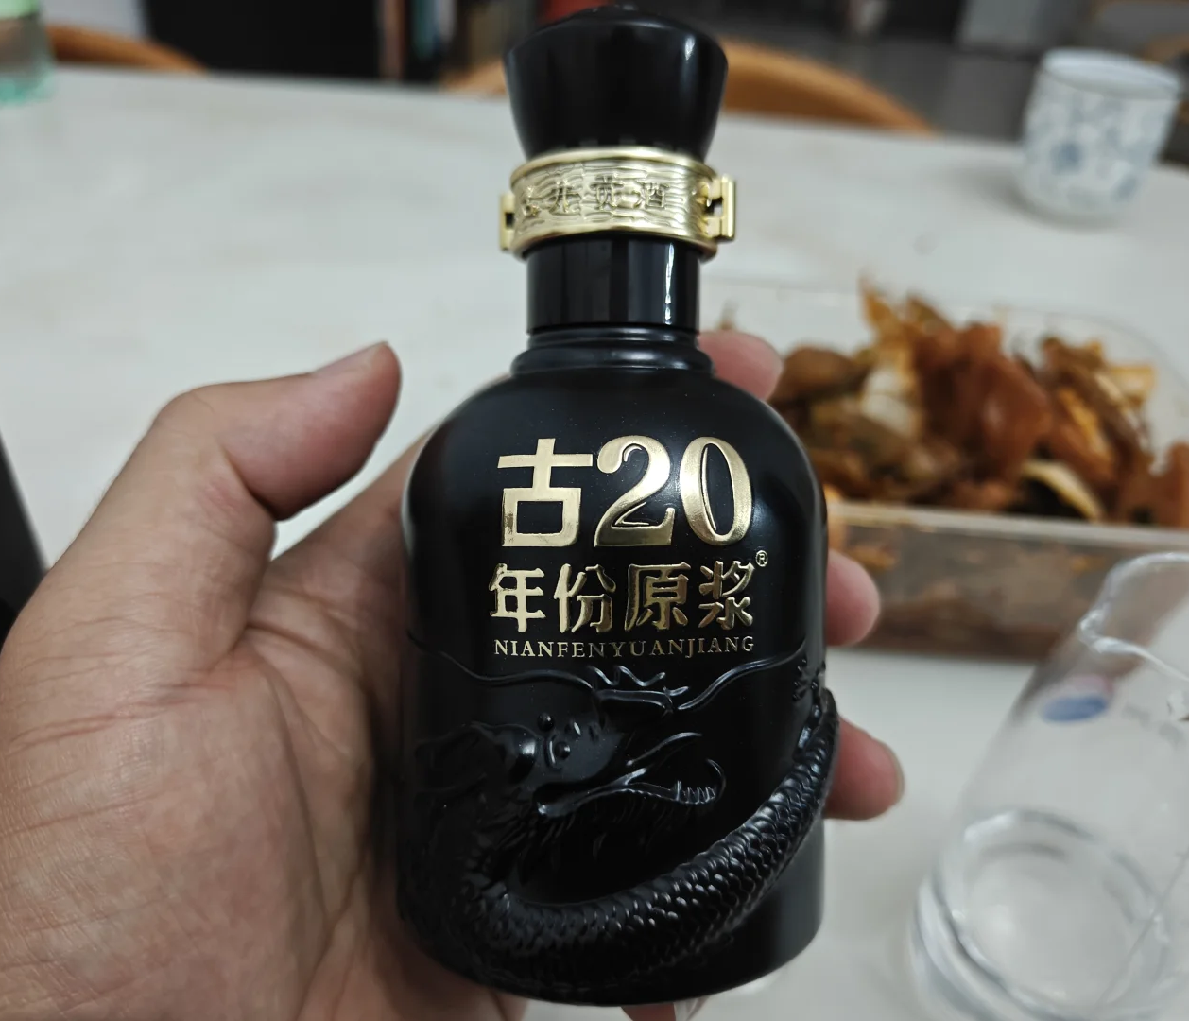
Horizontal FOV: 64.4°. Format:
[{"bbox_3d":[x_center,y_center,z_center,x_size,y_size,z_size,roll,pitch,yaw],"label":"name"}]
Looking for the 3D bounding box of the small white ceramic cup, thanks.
[{"bbox_3d":[0.293,-0.221,0.556,0.076,0.070,0.076,2,41,0],"label":"small white ceramic cup"}]

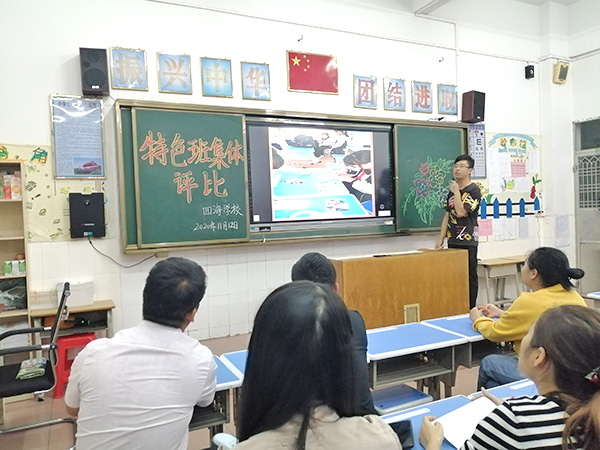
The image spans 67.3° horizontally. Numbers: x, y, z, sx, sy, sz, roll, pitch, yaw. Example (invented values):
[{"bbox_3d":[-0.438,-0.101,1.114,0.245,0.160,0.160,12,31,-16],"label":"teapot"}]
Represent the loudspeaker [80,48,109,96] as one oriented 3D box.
[{"bbox_3d":[-1.719,-1.280,3.793,0.205,0.345,0.180,-3,2,-20],"label":"loudspeaker"}]

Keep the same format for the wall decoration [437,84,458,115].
[{"bbox_3d":[1.837,-1.544,5.559,0.303,0.365,0.025,-3,2,-25],"label":"wall decoration"}]

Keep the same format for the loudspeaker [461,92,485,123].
[{"bbox_3d":[2.150,-1.454,5.578,0.205,0.345,0.180,-3,7,-27],"label":"loudspeaker"}]

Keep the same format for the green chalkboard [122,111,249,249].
[{"bbox_3d":[-1.030,-0.442,4.204,1.142,1.222,0.050,-3,1,-25],"label":"green chalkboard"}]

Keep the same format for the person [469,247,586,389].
[{"bbox_3d":[1.236,0.678,2.507,0.540,1.140,0.820,-3,2,-23],"label":"person"}]

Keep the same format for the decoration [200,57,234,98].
[{"bbox_3d":[-0.790,-1.415,4.329,0.303,0.365,0.025,-3,2,-25],"label":"decoration"}]

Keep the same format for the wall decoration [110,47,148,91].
[{"bbox_3d":[-1.522,-1.387,4.030,0.302,0.357,0.030,-3,1,-25],"label":"wall decoration"}]

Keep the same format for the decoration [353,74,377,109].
[{"bbox_3d":[0.744,-1.490,5.047,0.303,0.365,0.025,-3,2,-25],"label":"decoration"}]

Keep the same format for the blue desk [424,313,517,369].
[{"bbox_3d":[1.118,0.924,2.715,0.600,0.646,0.430,-3,2,-21],"label":"blue desk"}]

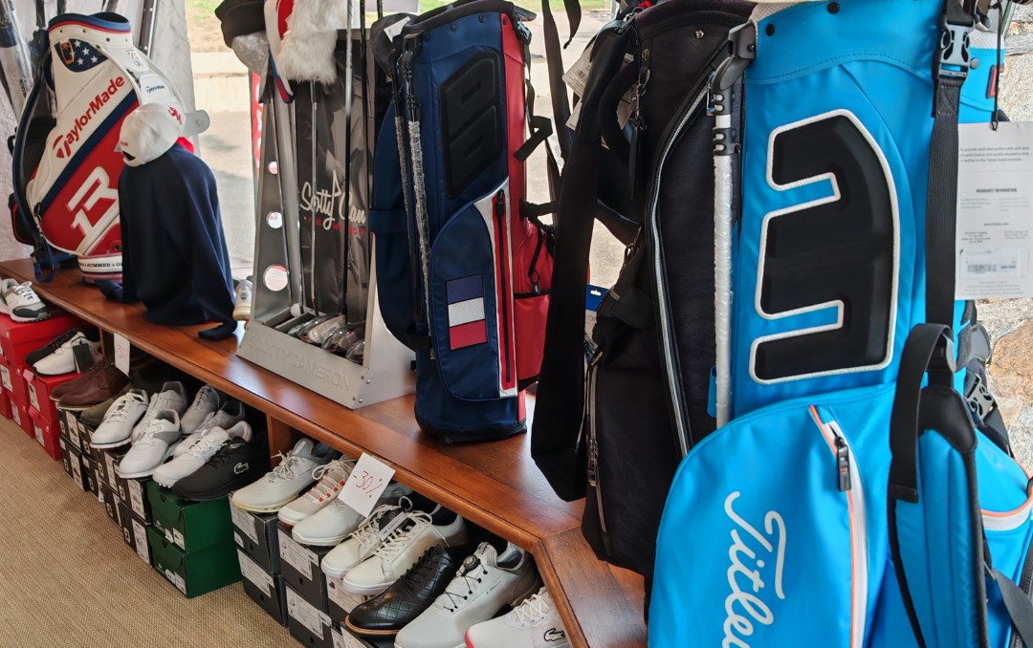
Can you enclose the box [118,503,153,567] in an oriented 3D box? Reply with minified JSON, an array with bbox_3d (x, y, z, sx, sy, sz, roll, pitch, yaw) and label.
[{"bbox_3d":[-0.884,0.527,2.950,0.330,0.118,0.192,-14,20,-38],"label":"box"}]

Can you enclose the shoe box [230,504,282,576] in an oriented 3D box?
[{"bbox_3d":[-0.498,0.450,2.621,0.340,0.135,0.218,-16,21,-38],"label":"shoe box"}]

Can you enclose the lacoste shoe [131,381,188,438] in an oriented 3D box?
[{"bbox_3d":[-1.046,0.235,3.120,0.105,0.115,0.290,1,16,8],"label":"lacoste shoe"}]

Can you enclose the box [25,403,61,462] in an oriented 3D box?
[{"bbox_3d":[-1.448,0.327,3.678,0.330,0.129,0.220,-16,21,-38],"label":"box"}]

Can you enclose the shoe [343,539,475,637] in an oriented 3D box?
[{"bbox_3d":[-0.183,0.482,2.021,0.300,0.115,0.110,-15,20,-40],"label":"shoe"}]

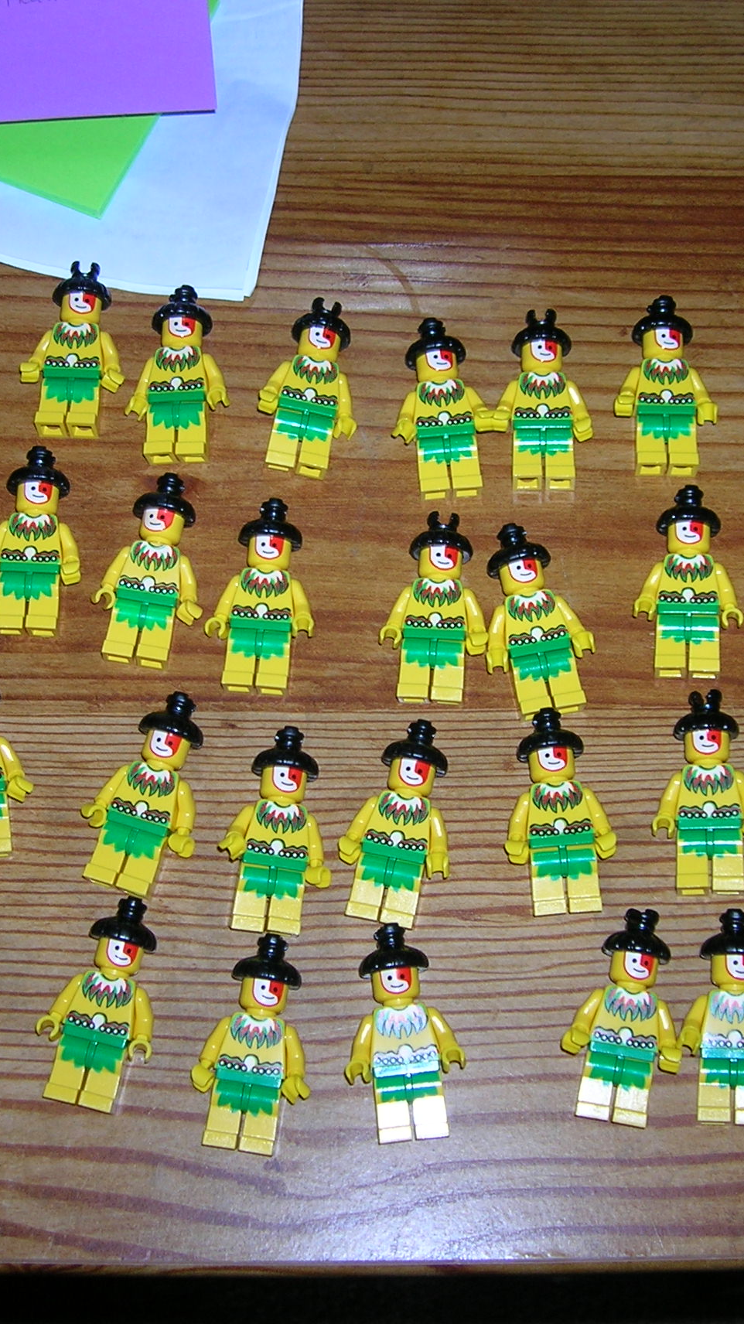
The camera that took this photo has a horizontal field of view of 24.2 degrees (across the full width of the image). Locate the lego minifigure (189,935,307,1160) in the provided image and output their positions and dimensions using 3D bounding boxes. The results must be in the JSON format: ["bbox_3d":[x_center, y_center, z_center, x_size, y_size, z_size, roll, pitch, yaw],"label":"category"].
[{"bbox_3d":[-0.025,0.086,0.393,0.027,0.015,0.048,8,79,3],"label":"lego minifigure"}]

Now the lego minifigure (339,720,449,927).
[{"bbox_3d":[0.007,0.037,0.403,0.026,0.015,0.047,11,78,6],"label":"lego minifigure"}]

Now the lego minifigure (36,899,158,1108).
[{"bbox_3d":[-0.060,0.077,0.396,0.027,0.015,0.048,12,79,4],"label":"lego minifigure"}]

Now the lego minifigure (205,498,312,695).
[{"bbox_3d":[-0.027,-0.016,0.423,0.026,0.015,0.047,4,77,3],"label":"lego minifigure"}]

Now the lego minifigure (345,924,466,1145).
[{"bbox_3d":[0.007,0.082,0.388,0.027,0.015,0.048,-5,76,0],"label":"lego minifigure"}]

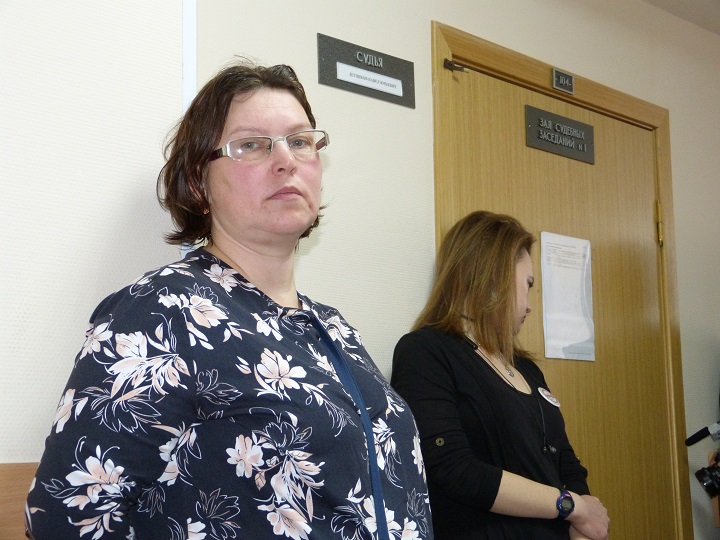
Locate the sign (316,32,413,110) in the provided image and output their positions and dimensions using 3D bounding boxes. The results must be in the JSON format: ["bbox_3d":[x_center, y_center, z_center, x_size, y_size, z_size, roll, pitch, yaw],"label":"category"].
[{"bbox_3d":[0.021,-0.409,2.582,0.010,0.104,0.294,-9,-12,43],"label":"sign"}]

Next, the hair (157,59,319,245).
[{"bbox_3d":[-0.154,-0.149,1.580,0.195,0.228,0.205,-1,-13,-30],"label":"hair"}]

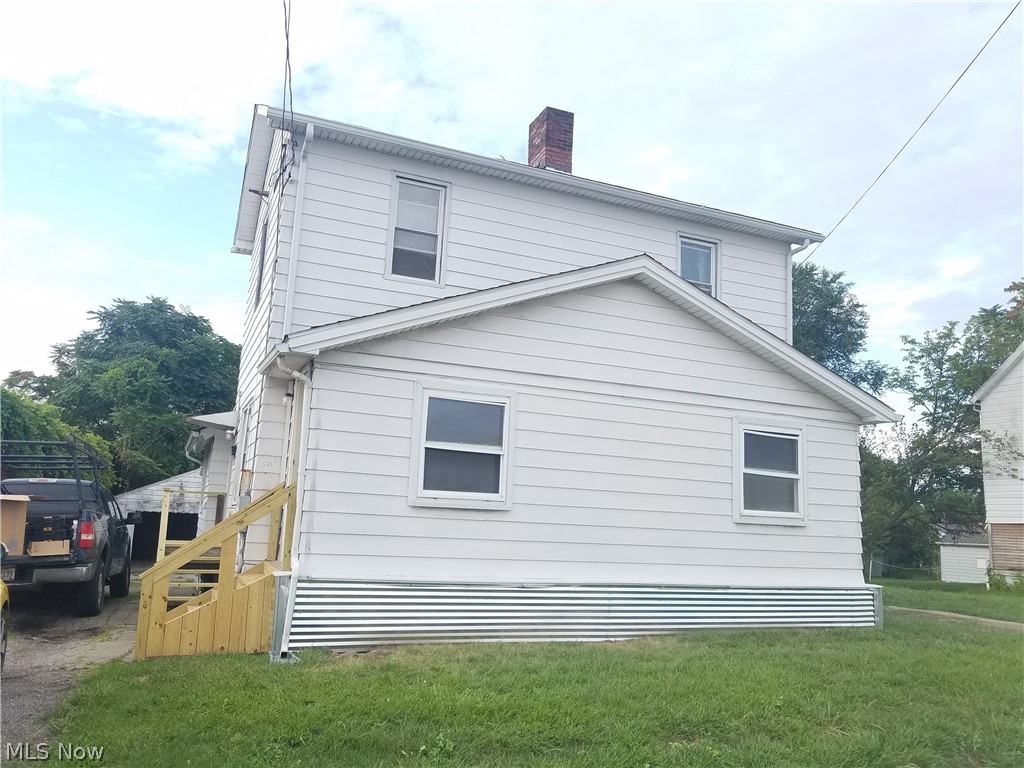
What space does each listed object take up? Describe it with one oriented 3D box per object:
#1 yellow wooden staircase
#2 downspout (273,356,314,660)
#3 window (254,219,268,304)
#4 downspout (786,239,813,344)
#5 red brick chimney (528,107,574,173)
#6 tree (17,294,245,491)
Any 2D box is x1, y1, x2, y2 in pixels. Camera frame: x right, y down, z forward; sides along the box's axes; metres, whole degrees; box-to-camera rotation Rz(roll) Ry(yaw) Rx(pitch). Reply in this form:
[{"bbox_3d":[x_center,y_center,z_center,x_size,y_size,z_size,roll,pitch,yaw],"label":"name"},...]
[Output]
[{"bbox_3d":[-2.959,1.780,7.715,1.320,1.670,1.180,7,-10,-22],"label":"yellow wooden staircase"},{"bbox_3d":[-2.192,1.152,7.365,0.360,2.800,0.250,7,-10,-22],"label":"downspout"},{"bbox_3d":[-3.862,-1.926,11.848,0.100,1.500,0.920,7,-10,-22],"label":"window"},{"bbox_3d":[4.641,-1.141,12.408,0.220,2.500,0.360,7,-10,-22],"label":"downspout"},{"bbox_3d":[0.691,-4.238,13.926,0.535,1.170,0.740,7,-10,-22],"label":"red brick chimney"},{"bbox_3d":[-16.644,1.923,34.000,9.200,11.000,9.000,7,-10,-22],"label":"tree"}]

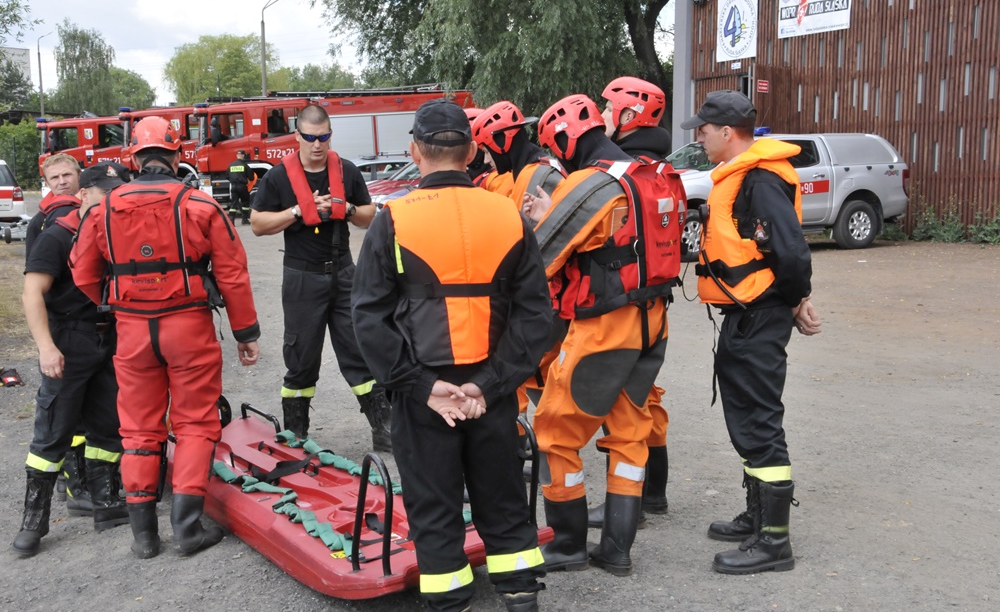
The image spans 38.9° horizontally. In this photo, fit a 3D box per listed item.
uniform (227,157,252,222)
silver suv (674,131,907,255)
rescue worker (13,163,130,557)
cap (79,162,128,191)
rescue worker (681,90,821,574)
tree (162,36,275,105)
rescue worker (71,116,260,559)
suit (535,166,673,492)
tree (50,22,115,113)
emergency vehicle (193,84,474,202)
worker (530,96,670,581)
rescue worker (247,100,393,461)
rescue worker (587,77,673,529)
[{"bbox_3d":[-6.248,-2.785,34.000,0.600,1.550,0.450,0,6,3],"label":"uniform"},{"bbox_3d":[3.810,-1.760,21.800,5.350,1.850,1.870,-4,8,-30],"label":"silver suv"},{"bbox_3d":[-1.740,0.173,5.863,0.530,1.610,0.600,5,8,37],"label":"rescue worker"},{"bbox_3d":[-1.649,-0.536,5.900,0.265,0.135,0.180,24,18,28],"label":"cap"},{"bbox_3d":[0.984,0.070,5.580,0.520,1.820,0.540,-1,6,-2],"label":"rescue worker"},{"bbox_3d":[-15.804,-10.915,80.000,6.200,8.600,6.200,0,6,0],"label":"tree"},{"bbox_3d":[-1.348,0.114,5.720,0.680,1.740,0.460,-1,6,-6],"label":"rescue worker"},{"bbox_3d":[0.385,0.092,5.420,0.500,1.260,0.520,4,8,38],"label":"suit"},{"bbox_3d":[-30.320,-15.380,103.915,5.200,11.400,5.200,0,7,0],"label":"tree"},{"bbox_3d":[-4.253,-4.067,37.322,7.500,3.200,2.500,-5,8,-13],"label":"emergency vehicle"},{"bbox_3d":[0.398,0.108,5.400,0.600,1.820,0.570,4,8,31],"label":"worker"},{"bbox_3d":[-0.968,-0.154,7.678,0.750,1.830,0.500,-1,7,-6],"label":"rescue worker"},{"bbox_3d":[0.586,-0.012,6.073,0.580,1.890,0.560,2,7,16],"label":"rescue worker"}]

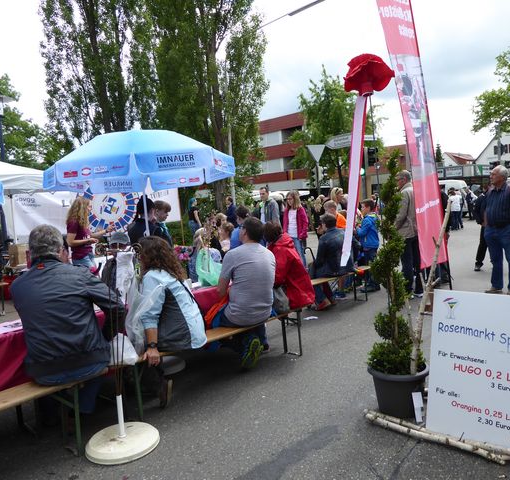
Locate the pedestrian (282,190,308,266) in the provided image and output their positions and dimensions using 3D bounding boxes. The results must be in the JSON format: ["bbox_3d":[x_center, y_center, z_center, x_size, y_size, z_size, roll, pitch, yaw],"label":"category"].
[{"bbox_3d":[0.703,0.064,7.251,0.500,1.680,0.320,-3,4,24],"label":"pedestrian"}]

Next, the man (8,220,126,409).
[{"bbox_3d":[-1.259,0.613,2.949,0.620,1.360,0.800,-6,5,-30],"label":"man"}]

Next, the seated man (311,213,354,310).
[{"bbox_3d":[0.893,0.291,6.082,0.500,1.280,0.680,-7,6,-38],"label":"seated man"}]

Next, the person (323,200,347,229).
[{"bbox_3d":[1.300,0.146,7.600,0.680,1.360,0.500,-4,4,18],"label":"person"}]

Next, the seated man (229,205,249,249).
[{"bbox_3d":[-0.050,0.368,5.550,0.520,1.380,0.720,-7,4,-30],"label":"seated man"}]

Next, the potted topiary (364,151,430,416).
[{"bbox_3d":[1.032,0.280,3.300,0.450,1.820,0.450,-5,3,0],"label":"potted topiary"}]

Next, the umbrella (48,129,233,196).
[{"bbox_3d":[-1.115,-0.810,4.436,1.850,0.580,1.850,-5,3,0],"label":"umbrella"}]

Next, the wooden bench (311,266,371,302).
[{"bbox_3d":[0.950,0.770,6.430,0.250,0.480,2.200,-2,5,44],"label":"wooden bench"}]

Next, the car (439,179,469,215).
[{"bbox_3d":[10.942,-2.171,26.125,1.950,2.000,4.600,-1,5,23],"label":"car"}]

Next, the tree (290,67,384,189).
[{"bbox_3d":[4.305,-4.474,23.000,4.700,8.320,4.700,-5,3,0],"label":"tree"}]

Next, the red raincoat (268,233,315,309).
[{"bbox_3d":[0.332,0.284,4.450,0.500,0.720,0.500,-7,6,-43],"label":"red raincoat"}]

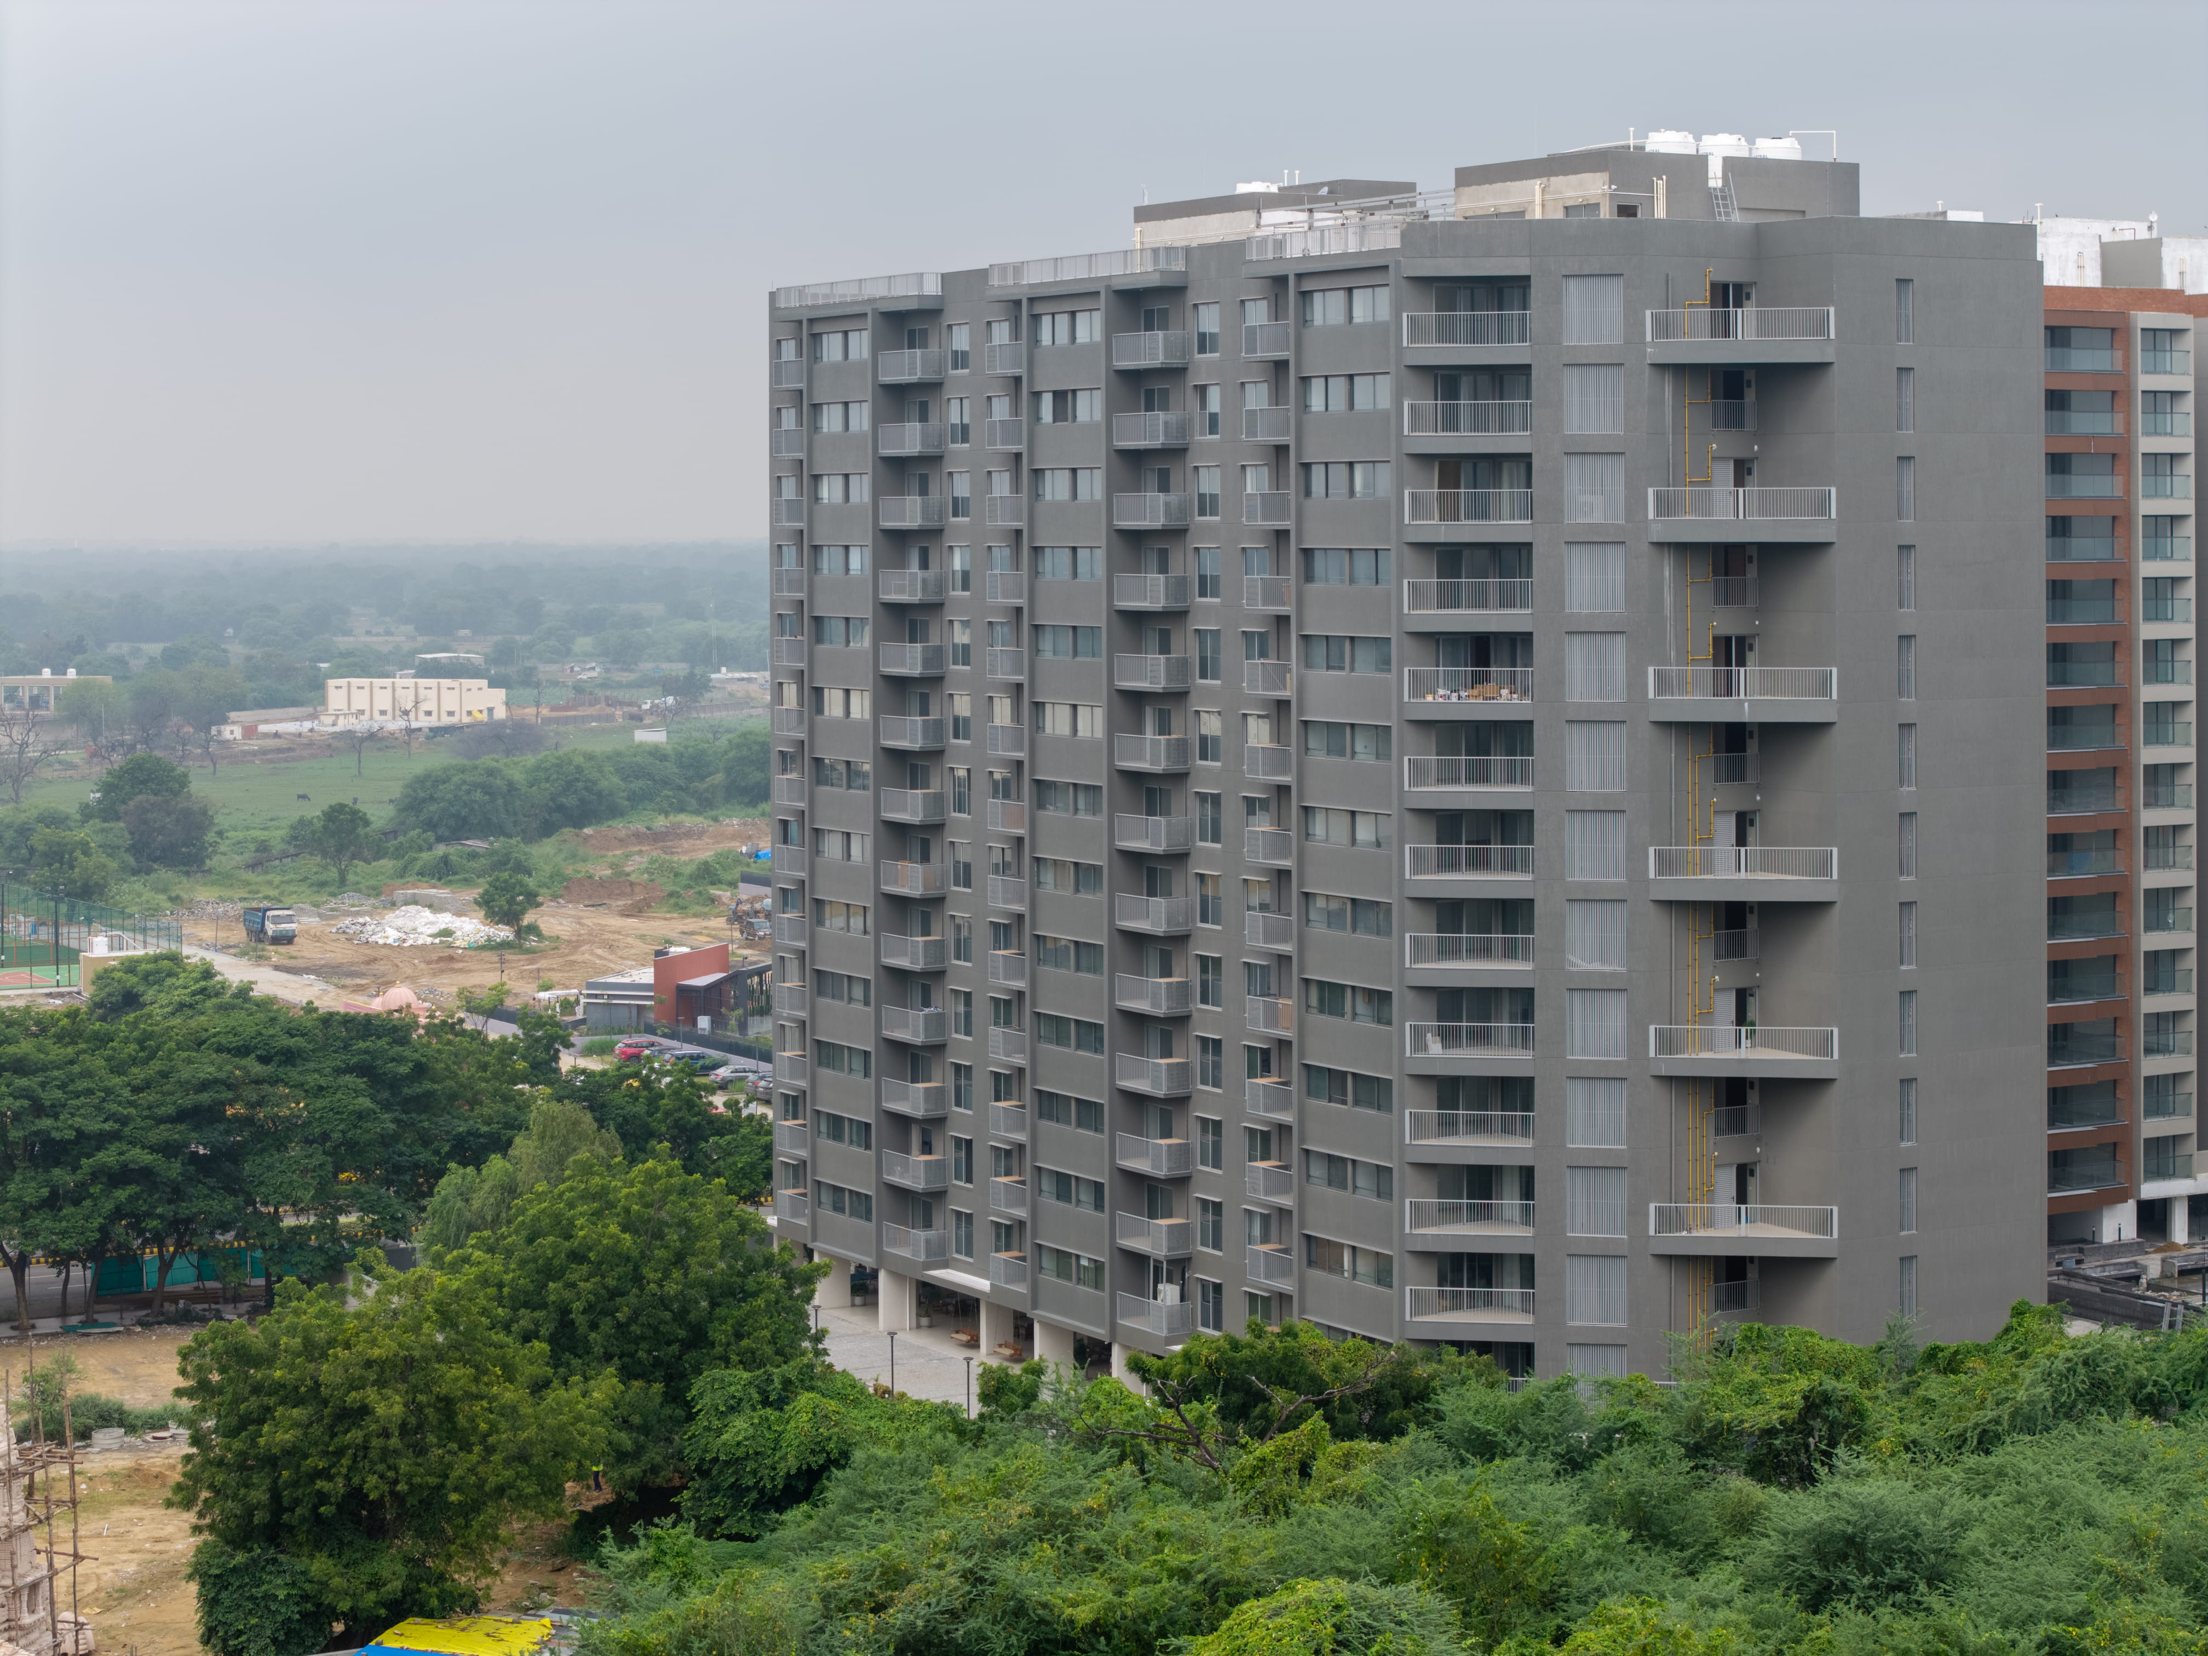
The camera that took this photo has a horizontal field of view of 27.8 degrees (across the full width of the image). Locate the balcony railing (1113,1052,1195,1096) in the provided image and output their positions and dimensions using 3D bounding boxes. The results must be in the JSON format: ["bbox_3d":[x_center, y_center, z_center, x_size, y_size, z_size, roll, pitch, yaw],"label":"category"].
[{"bbox_3d":[1.864,9.142,166.460,1.200,1.150,3.570,-2,3,-30],"label":"balcony railing"}]

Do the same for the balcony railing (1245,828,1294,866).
[{"bbox_3d":[6.251,0.660,155.926,1.082,1.111,2.999,-2,4,-30],"label":"balcony railing"}]

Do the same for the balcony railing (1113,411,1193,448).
[{"bbox_3d":[1.777,-14.932,167.100,1.180,1.140,3.480,-2,3,-30],"label":"balcony railing"}]

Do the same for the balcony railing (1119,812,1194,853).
[{"bbox_3d":[1.804,0.124,163.667,1.121,1.111,3.491,-2,4,-30],"label":"balcony railing"}]

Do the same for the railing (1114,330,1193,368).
[{"bbox_3d":[1.767,-17.907,166.628,1.200,1.150,3.570,-2,3,-30],"label":"railing"}]

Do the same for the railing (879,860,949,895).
[{"bbox_3d":[-7.783,2.009,183.225,1.200,1.150,3.570,-2,3,-30],"label":"railing"}]

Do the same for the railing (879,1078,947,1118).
[{"bbox_3d":[-7.744,10.999,183.157,1.200,1.150,3.570,-2,3,-30],"label":"railing"}]

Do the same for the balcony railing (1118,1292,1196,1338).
[{"bbox_3d":[1.933,18.124,167.100,1.180,1.140,3.480,-2,3,-30],"label":"balcony railing"}]

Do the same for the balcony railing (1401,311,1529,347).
[{"bbox_3d":[12.267,-16.826,150.700,4.300,1.140,0.110,0,2,9],"label":"balcony railing"}]

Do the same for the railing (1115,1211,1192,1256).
[{"bbox_3d":[1.864,15.090,166.460,1.200,1.150,3.570,-2,3,-30],"label":"railing"}]

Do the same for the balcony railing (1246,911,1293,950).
[{"bbox_3d":[6.269,3.607,156.101,1.082,1.111,2.999,-2,4,-30],"label":"balcony railing"}]

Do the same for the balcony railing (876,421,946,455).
[{"bbox_3d":[-7.713,-15.640,179.372,1.121,1.111,3.501,-2,4,-30],"label":"balcony railing"}]

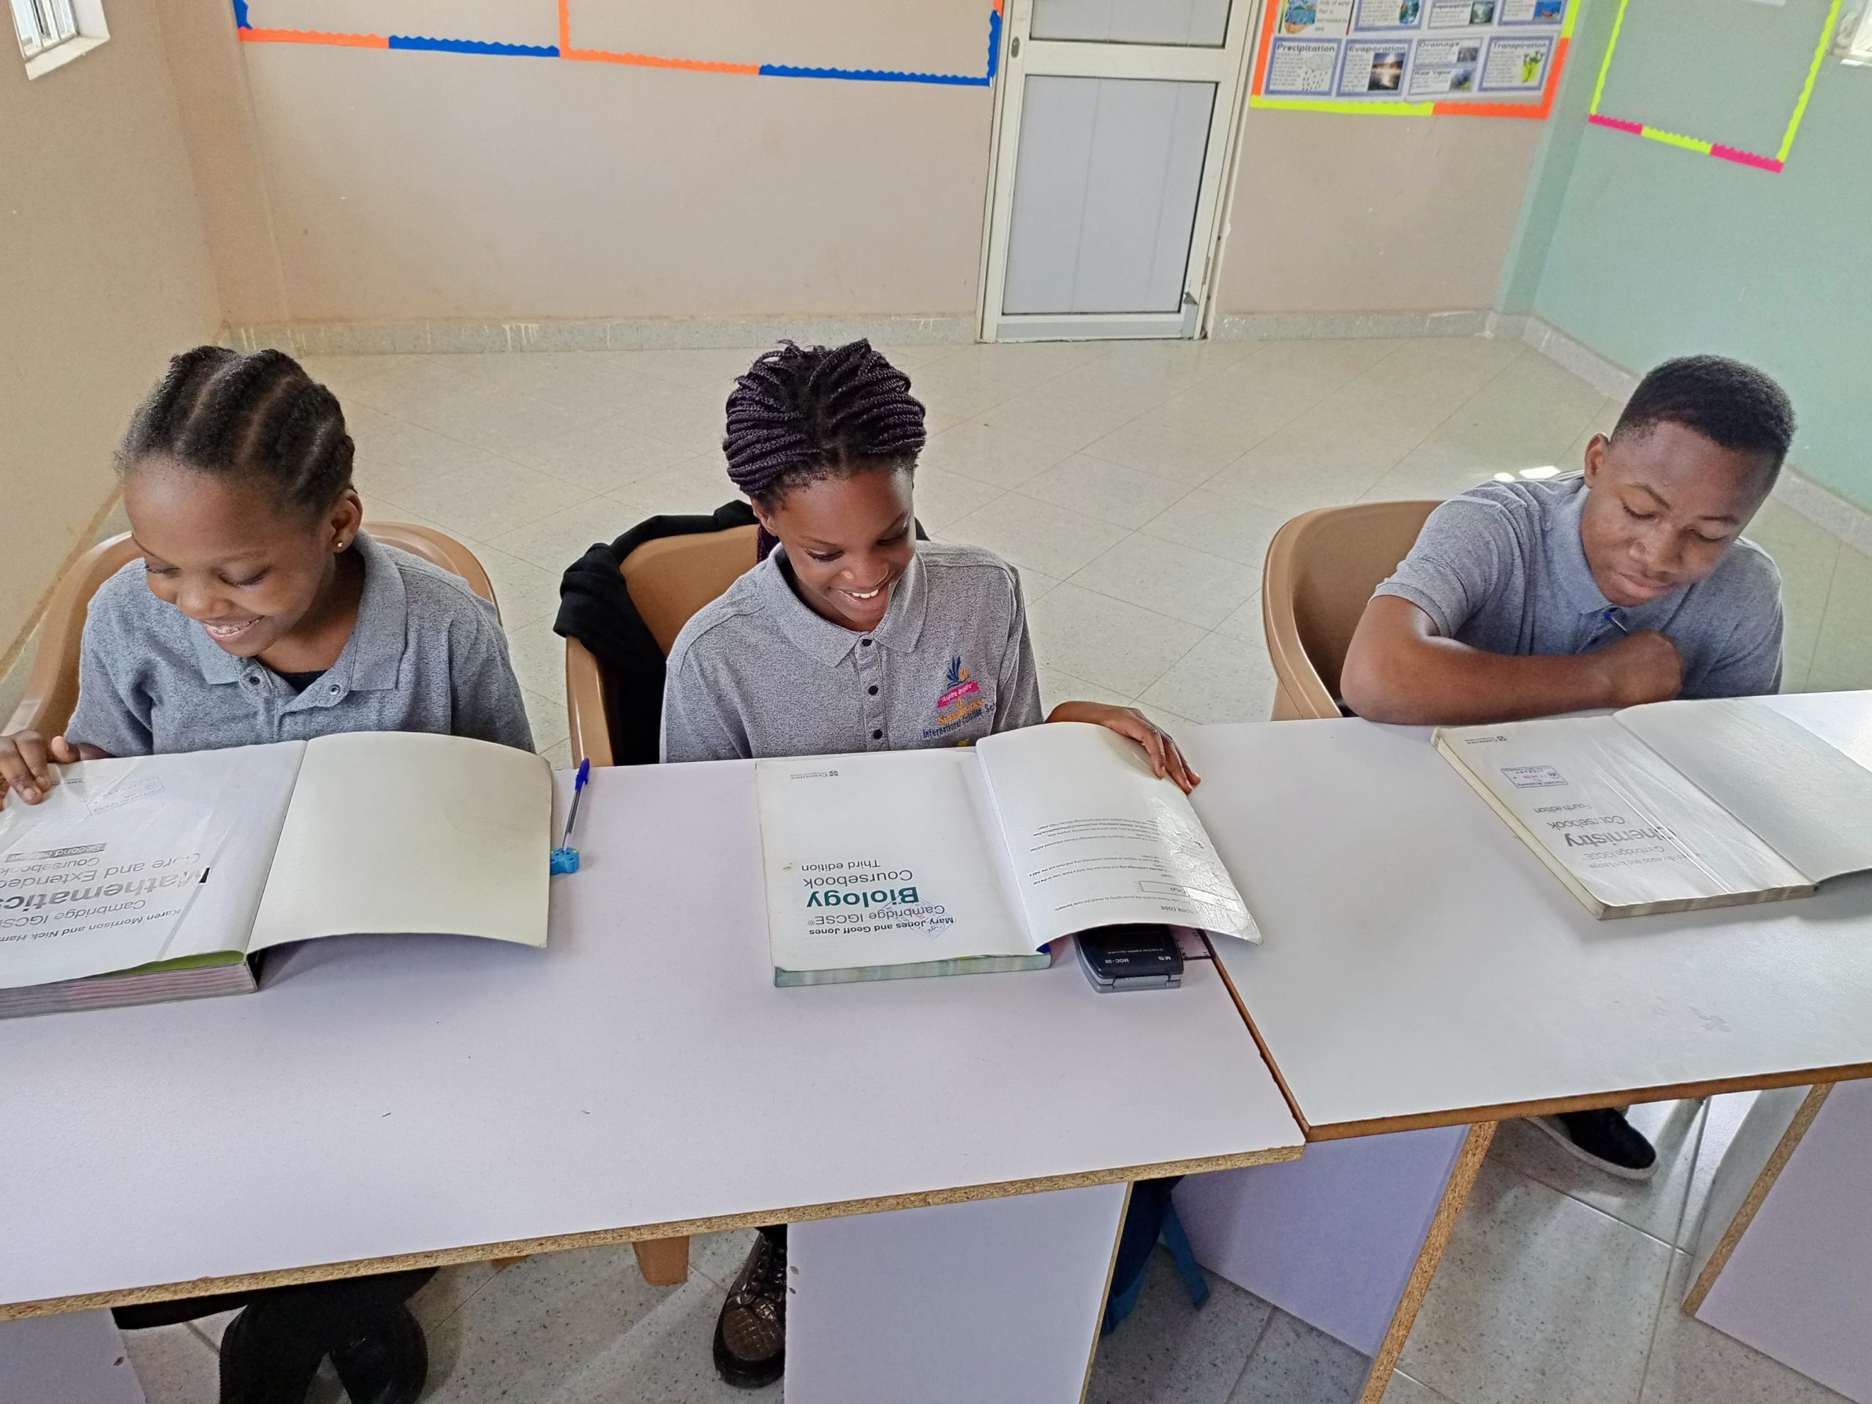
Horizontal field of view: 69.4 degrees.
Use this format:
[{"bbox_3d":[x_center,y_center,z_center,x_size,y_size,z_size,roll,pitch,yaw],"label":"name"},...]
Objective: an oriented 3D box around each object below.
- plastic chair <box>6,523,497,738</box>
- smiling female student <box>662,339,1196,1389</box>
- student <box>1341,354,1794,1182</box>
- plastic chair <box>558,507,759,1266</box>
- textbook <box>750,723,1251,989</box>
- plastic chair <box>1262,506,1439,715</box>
[{"bbox_3d":[-0.770,0.232,1.652,0.545,0.780,0.550,-2,32,-10],"label":"plastic chair"},{"bbox_3d":[-0.079,0.159,1.546,0.470,1.100,0.610,-5,33,-14],"label":"smiling female student"},{"bbox_3d":[0.688,0.091,1.722,0.580,1.125,0.560,-1,32,-8],"label":"student"},{"bbox_3d":[-0.176,0.222,1.739,0.545,0.780,0.550,-6,33,-17],"label":"plastic chair"},{"bbox_3d":[0.050,0.119,1.176,0.400,0.050,0.280,-2,32,-10],"label":"textbook"},{"bbox_3d":[0.687,0.170,1.922,0.545,0.780,0.550,-5,33,-14],"label":"plastic chair"}]

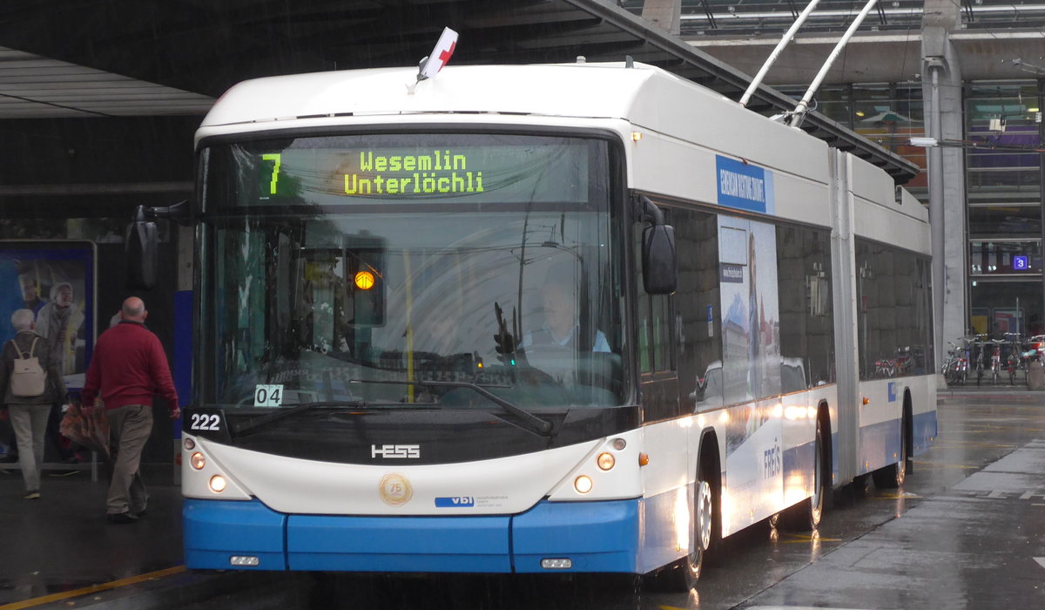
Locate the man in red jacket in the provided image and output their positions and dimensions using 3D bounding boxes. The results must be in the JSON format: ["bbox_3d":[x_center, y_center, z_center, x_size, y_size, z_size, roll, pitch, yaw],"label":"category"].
[{"bbox_3d":[-2.935,0.777,24.900,0.640,1.670,0.500,-1,0,9],"label":"man in red jacket"}]

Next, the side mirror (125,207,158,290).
[{"bbox_3d":[-2.051,-0.303,17.920,0.155,0.440,0.120,-1,0,19],"label":"side mirror"}]

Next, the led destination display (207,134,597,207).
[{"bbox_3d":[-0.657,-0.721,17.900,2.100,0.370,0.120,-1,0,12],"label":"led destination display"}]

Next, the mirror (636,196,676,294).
[{"bbox_3d":[0.709,-0.314,17.450,0.210,0.520,0.180,-1,0,5],"label":"mirror"}]

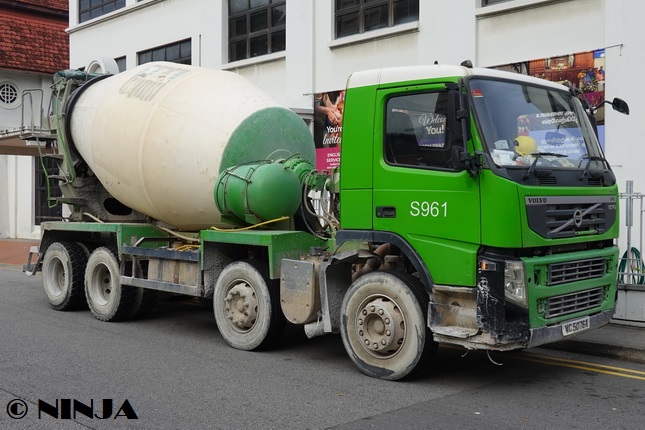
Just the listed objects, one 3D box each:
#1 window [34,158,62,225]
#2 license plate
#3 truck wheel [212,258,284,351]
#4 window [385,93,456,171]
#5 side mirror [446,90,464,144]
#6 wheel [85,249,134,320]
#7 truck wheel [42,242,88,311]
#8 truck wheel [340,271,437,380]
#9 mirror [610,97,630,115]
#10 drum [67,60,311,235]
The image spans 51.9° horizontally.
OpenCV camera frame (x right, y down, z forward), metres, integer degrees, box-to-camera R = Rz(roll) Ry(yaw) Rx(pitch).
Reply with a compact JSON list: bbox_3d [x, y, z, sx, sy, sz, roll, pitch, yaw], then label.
[{"bbox_3d":[-10.322,-0.886,25.000,1.100,2.500,0.150,-1,1,-44],"label":"window"},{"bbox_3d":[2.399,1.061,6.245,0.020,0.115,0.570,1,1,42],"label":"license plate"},{"bbox_3d":[-0.831,1.034,7.682,1.030,1.030,0.290,1,1,42],"label":"truck wheel"},{"bbox_3d":[0.876,-0.762,6.007,0.780,0.720,0.060,1,-3,42],"label":"window"},{"bbox_3d":[1.107,-0.825,5.493,0.120,0.460,0.210,1,1,42],"label":"side mirror"},{"bbox_3d":[-3.111,1.005,9.721,1.040,1.040,0.280,1,1,42],"label":"wheel"},{"bbox_3d":[-4.132,0.992,10.647,1.040,1.040,0.280,1,1,42],"label":"truck wheel"},{"bbox_3d":[0.641,1.053,6.347,1.030,1.030,0.290,1,1,42],"label":"truck wheel"},{"bbox_3d":[3.155,-1.148,7.018,0.120,0.200,0.220,-28,-18,39],"label":"mirror"},{"bbox_3d":[-2.156,-1.086,10.258,4.500,2.420,2.420,19,13,40],"label":"drum"}]

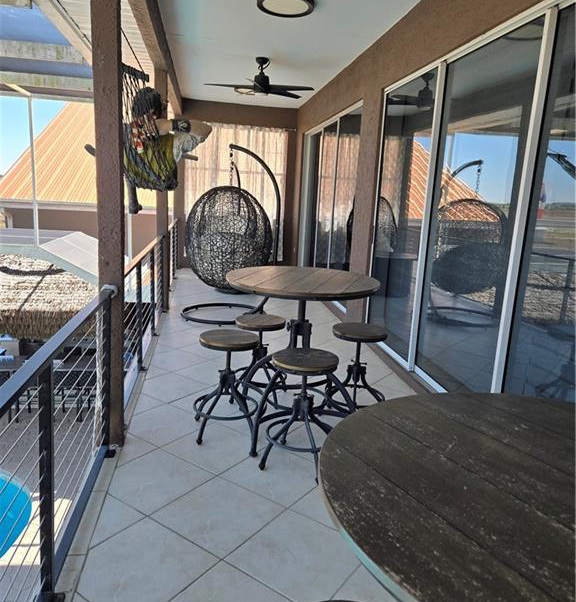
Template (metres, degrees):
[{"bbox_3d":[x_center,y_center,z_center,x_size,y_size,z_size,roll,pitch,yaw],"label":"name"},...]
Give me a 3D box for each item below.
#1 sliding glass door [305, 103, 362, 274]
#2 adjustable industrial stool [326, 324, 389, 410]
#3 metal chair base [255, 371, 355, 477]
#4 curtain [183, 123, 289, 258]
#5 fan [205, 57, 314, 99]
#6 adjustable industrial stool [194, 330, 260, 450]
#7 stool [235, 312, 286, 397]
[{"bbox_3d":[0.523,-1.326,7.313,0.110,2.380,3.450,1,12,-10],"label":"sliding glass door"},{"bbox_3d":[0.501,0.482,3.670,0.430,0.565,0.430,1,12,-10],"label":"adjustable industrial stool"},{"bbox_3d":[0.081,0.628,2.821,0.430,0.582,0.430,1,12,-10],"label":"metal chair base"},{"bbox_3d":[-0.957,-1.943,9.298,1.900,2.380,0.110,1,12,-10],"label":"curtain"},{"bbox_3d":[-0.302,-2.626,5.982,1.280,0.420,1.260,1,12,-10],"label":"fan"},{"bbox_3d":[-0.370,0.520,3.151,0.430,0.610,0.430,1,12,-10],"label":"adjustable industrial stool"},{"bbox_3d":[-0.206,0.426,3.712,0.430,0.584,0.430,1,12,-10],"label":"stool"}]

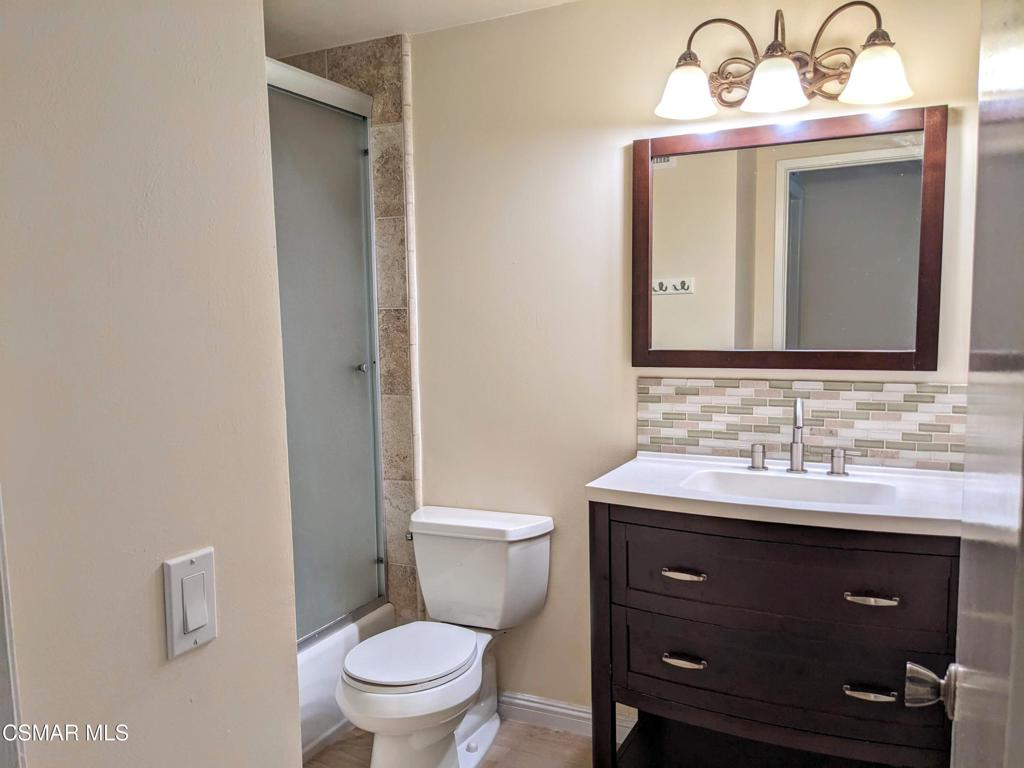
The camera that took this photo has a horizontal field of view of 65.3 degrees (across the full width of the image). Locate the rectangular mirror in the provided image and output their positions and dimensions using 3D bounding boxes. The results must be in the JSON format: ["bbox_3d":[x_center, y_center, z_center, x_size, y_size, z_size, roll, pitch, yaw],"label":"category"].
[{"bbox_3d":[0.711,-0.364,2.153,0.790,0.647,0.026,2,6,27],"label":"rectangular mirror"}]

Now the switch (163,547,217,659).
[{"bbox_3d":[-0.379,0.262,0.954,0.012,0.115,0.070,2,6,27],"label":"switch"}]

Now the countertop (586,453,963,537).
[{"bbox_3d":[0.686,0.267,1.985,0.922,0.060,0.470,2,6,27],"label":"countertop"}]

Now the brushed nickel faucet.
[{"bbox_3d":[0.736,0.137,2.063,0.050,0.206,0.155,1,6,19],"label":"brushed nickel faucet"}]

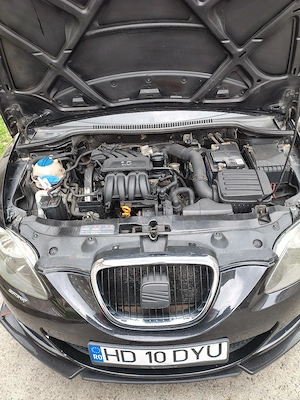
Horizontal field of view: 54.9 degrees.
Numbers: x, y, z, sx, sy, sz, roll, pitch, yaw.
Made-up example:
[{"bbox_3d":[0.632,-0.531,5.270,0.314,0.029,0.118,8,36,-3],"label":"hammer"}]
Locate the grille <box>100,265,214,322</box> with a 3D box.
[{"bbox_3d":[0.020,0.325,1.034,0.410,0.215,0.080,-2,13,2],"label":"grille"}]

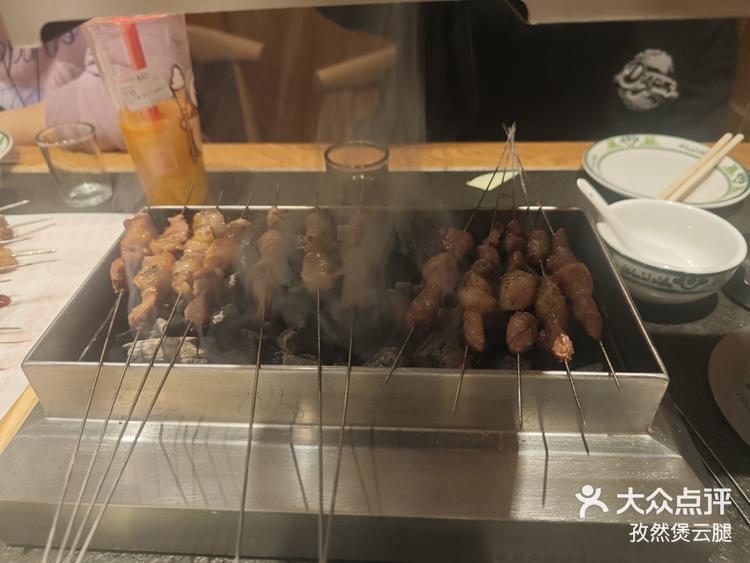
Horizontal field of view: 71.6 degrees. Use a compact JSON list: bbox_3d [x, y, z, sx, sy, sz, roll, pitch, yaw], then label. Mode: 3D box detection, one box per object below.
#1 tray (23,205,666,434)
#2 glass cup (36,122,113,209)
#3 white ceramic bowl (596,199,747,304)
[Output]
[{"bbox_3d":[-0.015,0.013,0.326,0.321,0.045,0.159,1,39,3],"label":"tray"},{"bbox_3d":[-0.353,-0.139,0.619,0.064,0.076,0.064,-1,39,1],"label":"glass cup"},{"bbox_3d":[0.253,-0.020,0.462,0.116,0.055,0.116,1,39,3],"label":"white ceramic bowl"}]

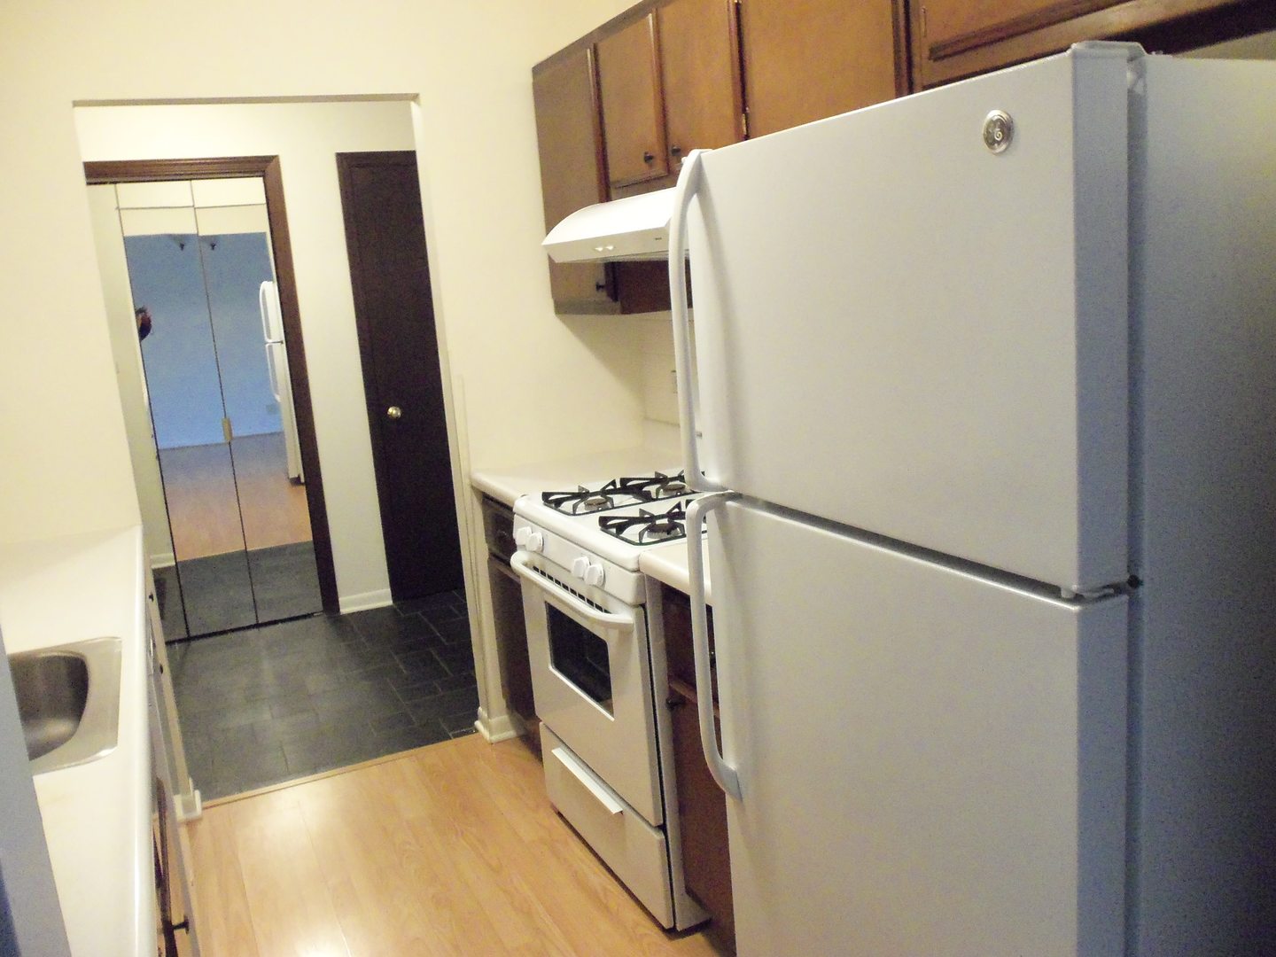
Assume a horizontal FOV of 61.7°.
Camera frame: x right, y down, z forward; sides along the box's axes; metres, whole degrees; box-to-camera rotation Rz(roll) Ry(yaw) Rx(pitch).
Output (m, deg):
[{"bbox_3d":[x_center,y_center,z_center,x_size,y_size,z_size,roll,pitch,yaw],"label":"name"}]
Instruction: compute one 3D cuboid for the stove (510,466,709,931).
[{"bbox_3d":[0.139,0.493,2.864,0.700,0.945,0.765,-10,12,-25],"label":"stove"}]

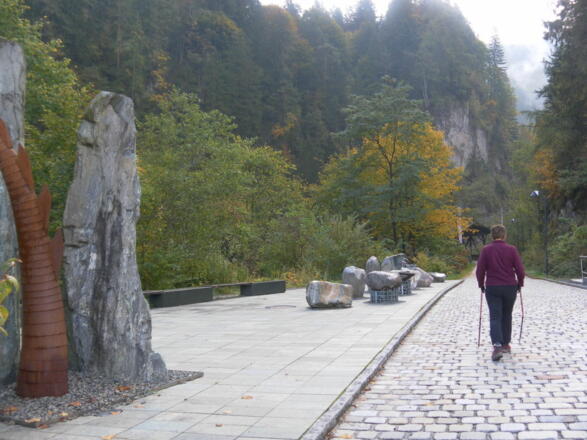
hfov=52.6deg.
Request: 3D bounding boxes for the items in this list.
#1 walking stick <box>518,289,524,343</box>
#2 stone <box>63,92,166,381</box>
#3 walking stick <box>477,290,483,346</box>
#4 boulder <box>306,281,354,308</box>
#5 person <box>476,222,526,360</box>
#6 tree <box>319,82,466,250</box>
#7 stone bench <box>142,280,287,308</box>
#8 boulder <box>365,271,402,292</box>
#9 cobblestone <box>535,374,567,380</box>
[{"bbox_3d":[3.013,1.280,7.860,0.050,0.800,0.050,-5,16,2],"label":"walking stick"},{"bbox_3d":[-2.216,0.192,7.346,1.150,3.500,0.850,-1,-2,-17],"label":"stone"},{"bbox_3d":[2.471,1.309,7.835,0.040,0.830,0.040,3,17,19],"label":"walking stick"},{"bbox_3d":[0.799,1.653,13.165,1.000,0.580,0.600,-1,-2,-9],"label":"boulder"},{"bbox_3d":[2.644,0.907,7.580,0.600,1.670,0.520,-2,-2,19],"label":"person"},{"bbox_3d":[5.839,-3.097,35.000,8.700,10.100,8.000,-2,-2,11],"label":"tree"},{"bbox_3d":[-2.186,1.984,16.049,4.520,0.370,0.550,0,-2,-38],"label":"stone bench"},{"bbox_3d":[2.047,1.372,13.350,0.800,0.430,0.600,-2,-2,-6],"label":"boulder"},{"bbox_3d":[2.765,1.710,6.360,0.340,0.090,0.200,-2,-2,-6],"label":"cobblestone"}]

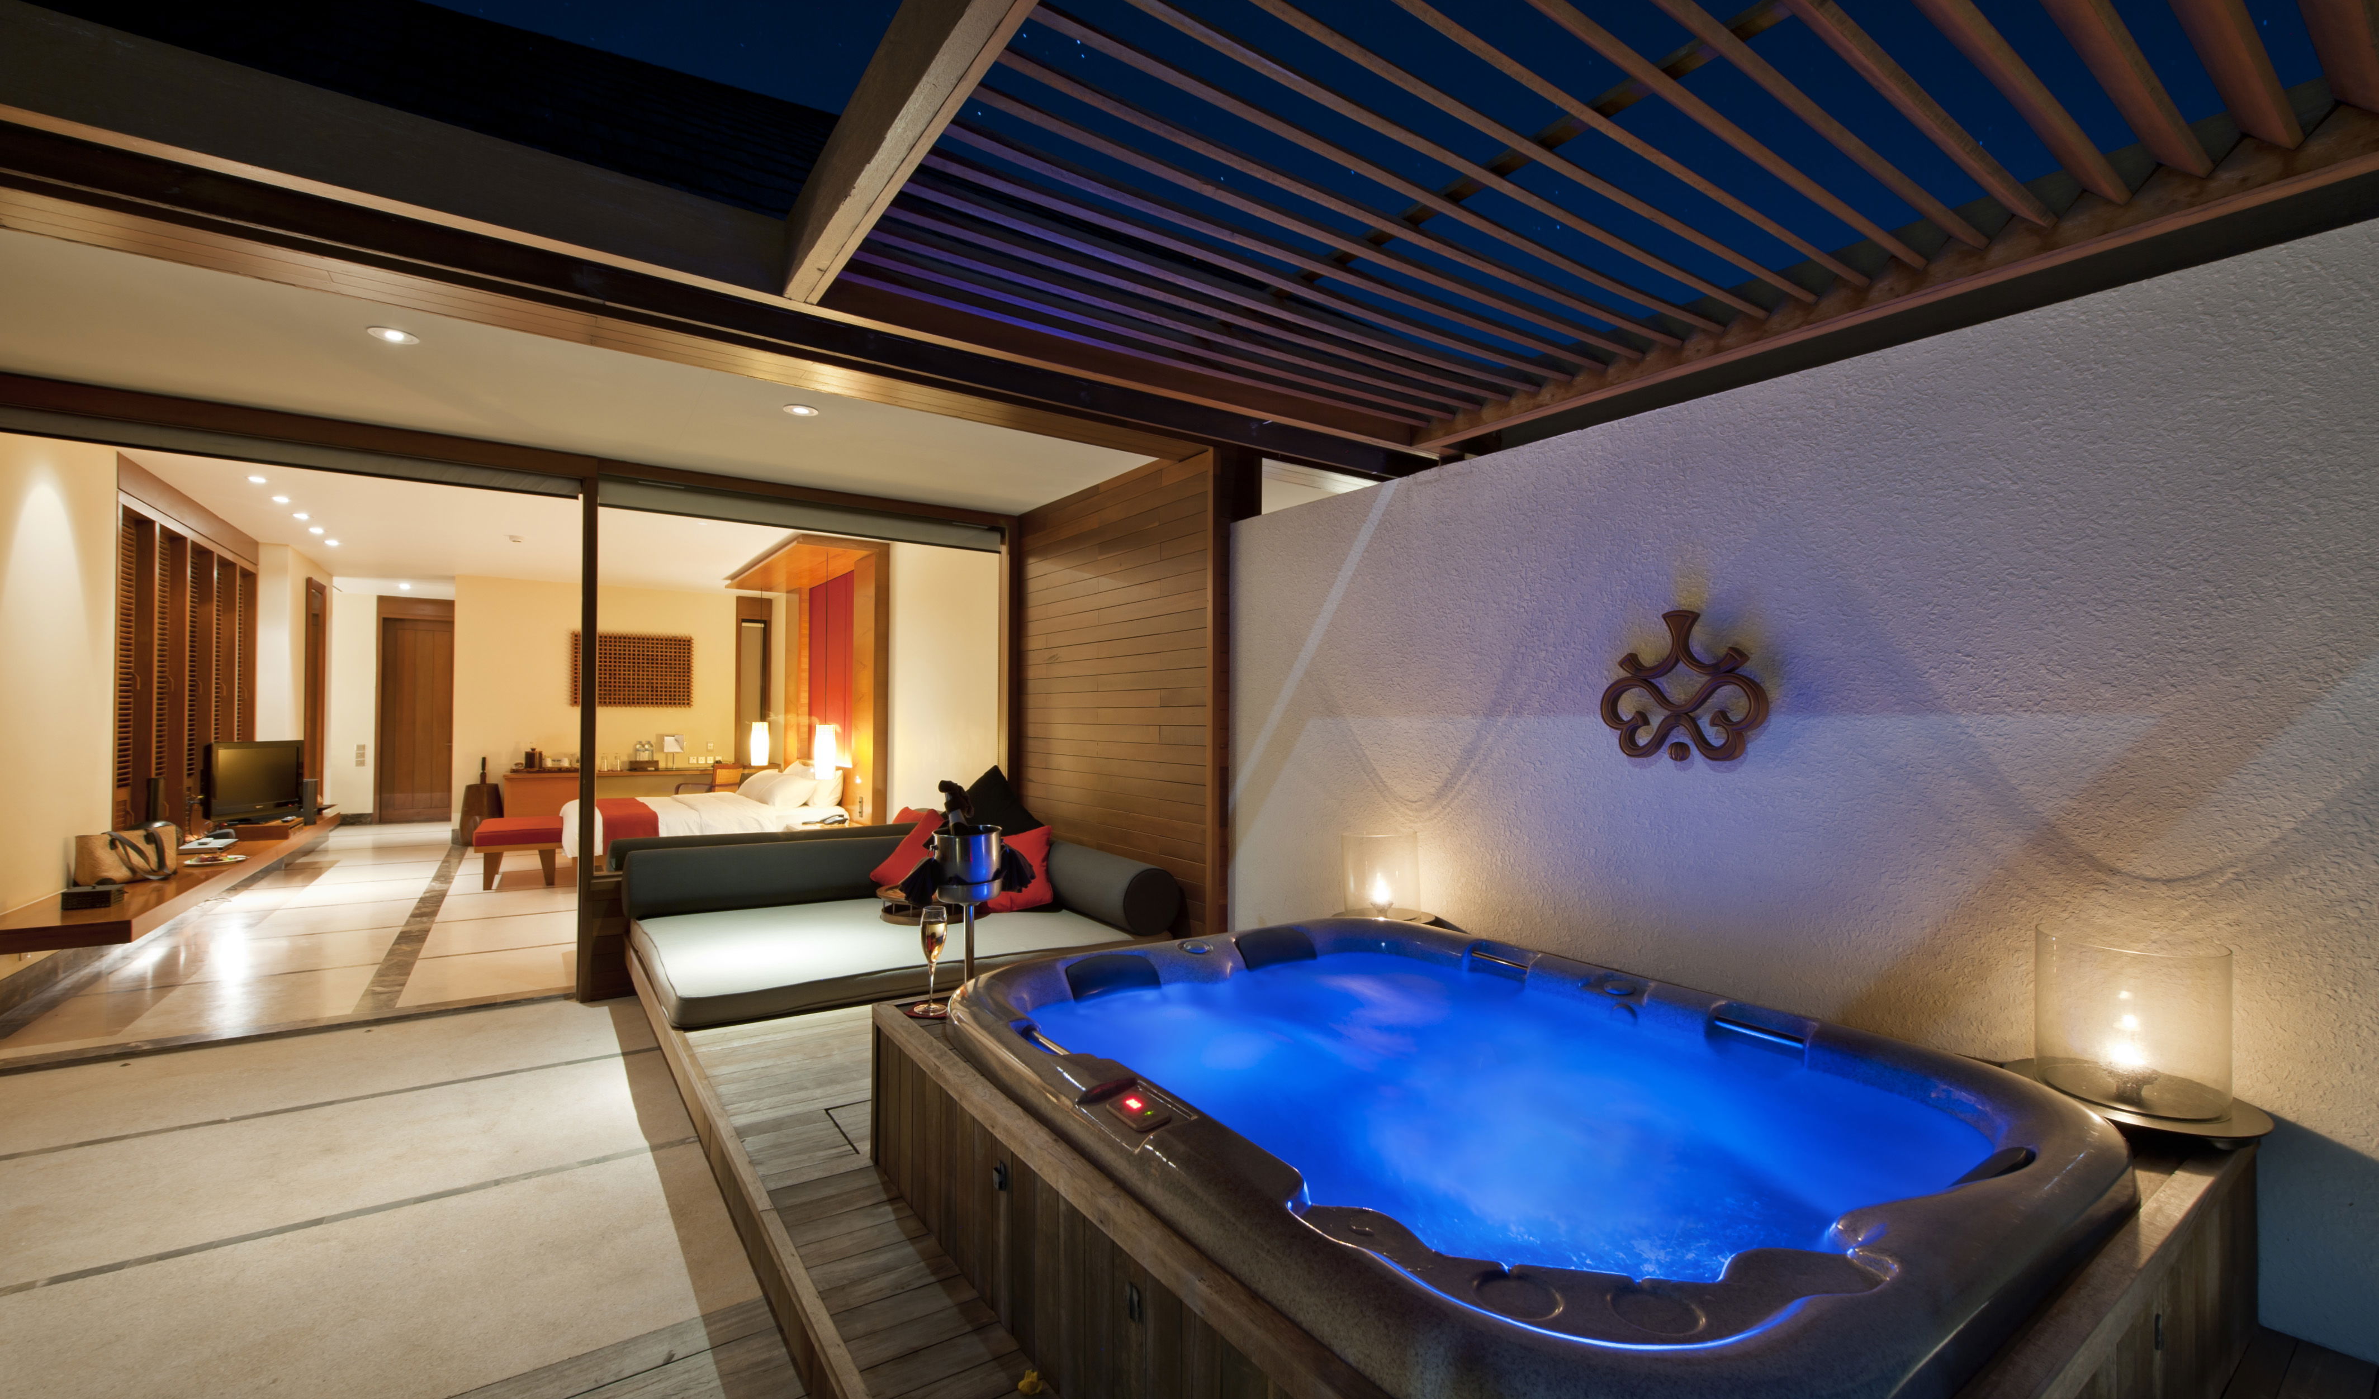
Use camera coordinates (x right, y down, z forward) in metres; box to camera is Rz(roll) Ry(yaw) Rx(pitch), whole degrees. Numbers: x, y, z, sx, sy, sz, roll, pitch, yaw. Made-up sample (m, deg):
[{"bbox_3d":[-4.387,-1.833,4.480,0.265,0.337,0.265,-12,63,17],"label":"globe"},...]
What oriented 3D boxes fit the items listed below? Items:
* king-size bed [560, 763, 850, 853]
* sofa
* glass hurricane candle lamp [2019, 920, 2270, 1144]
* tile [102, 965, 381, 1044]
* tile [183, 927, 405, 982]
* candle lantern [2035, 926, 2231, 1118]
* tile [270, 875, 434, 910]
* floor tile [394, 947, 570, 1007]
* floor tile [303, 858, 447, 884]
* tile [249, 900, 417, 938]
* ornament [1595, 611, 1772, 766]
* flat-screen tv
[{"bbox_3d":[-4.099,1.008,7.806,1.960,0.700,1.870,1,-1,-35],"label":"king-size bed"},{"bbox_3d":[-1.411,0.962,4.493,2.142,0.419,1.814,1,-1,-35],"label":"sofa"},{"bbox_3d":[1.598,0.557,1.576,0.320,0.290,0.320,1,-1,-35],"label":"glass hurricane candle lamp"},{"bbox_3d":[-3.613,1.181,3.605,0.592,0.020,0.793,1,-1,-35],"label":"tile"},{"bbox_3d":[-4.104,1.191,4.296,0.592,0.020,0.903,1,-1,-35],"label":"tile"},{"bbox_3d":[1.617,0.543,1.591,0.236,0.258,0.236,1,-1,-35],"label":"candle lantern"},{"bbox_3d":[-5.672,1.332,6.332,0.680,0.015,0.965,1,-1,-35],"label":"tile"},{"bbox_3d":[-3.022,1.190,4.024,0.584,0.020,0.793,1,-1,-35],"label":"floor tile"},{"bbox_3d":[-5.670,1.224,6.506,0.592,0.020,0.903,1,-1,-35],"label":"floor tile"},{"bbox_3d":[-5.114,1.323,5.554,0.680,0.015,0.950,1,-1,-35],"label":"tile"},{"bbox_3d":[1.246,-0.033,2.355,0.045,0.380,0.405,1,-1,-35],"label":"ornament"},{"bbox_3d":[-5.346,0.452,5.282,0.075,0.435,0.665,0,-1,-11],"label":"flat-screen tv"}]

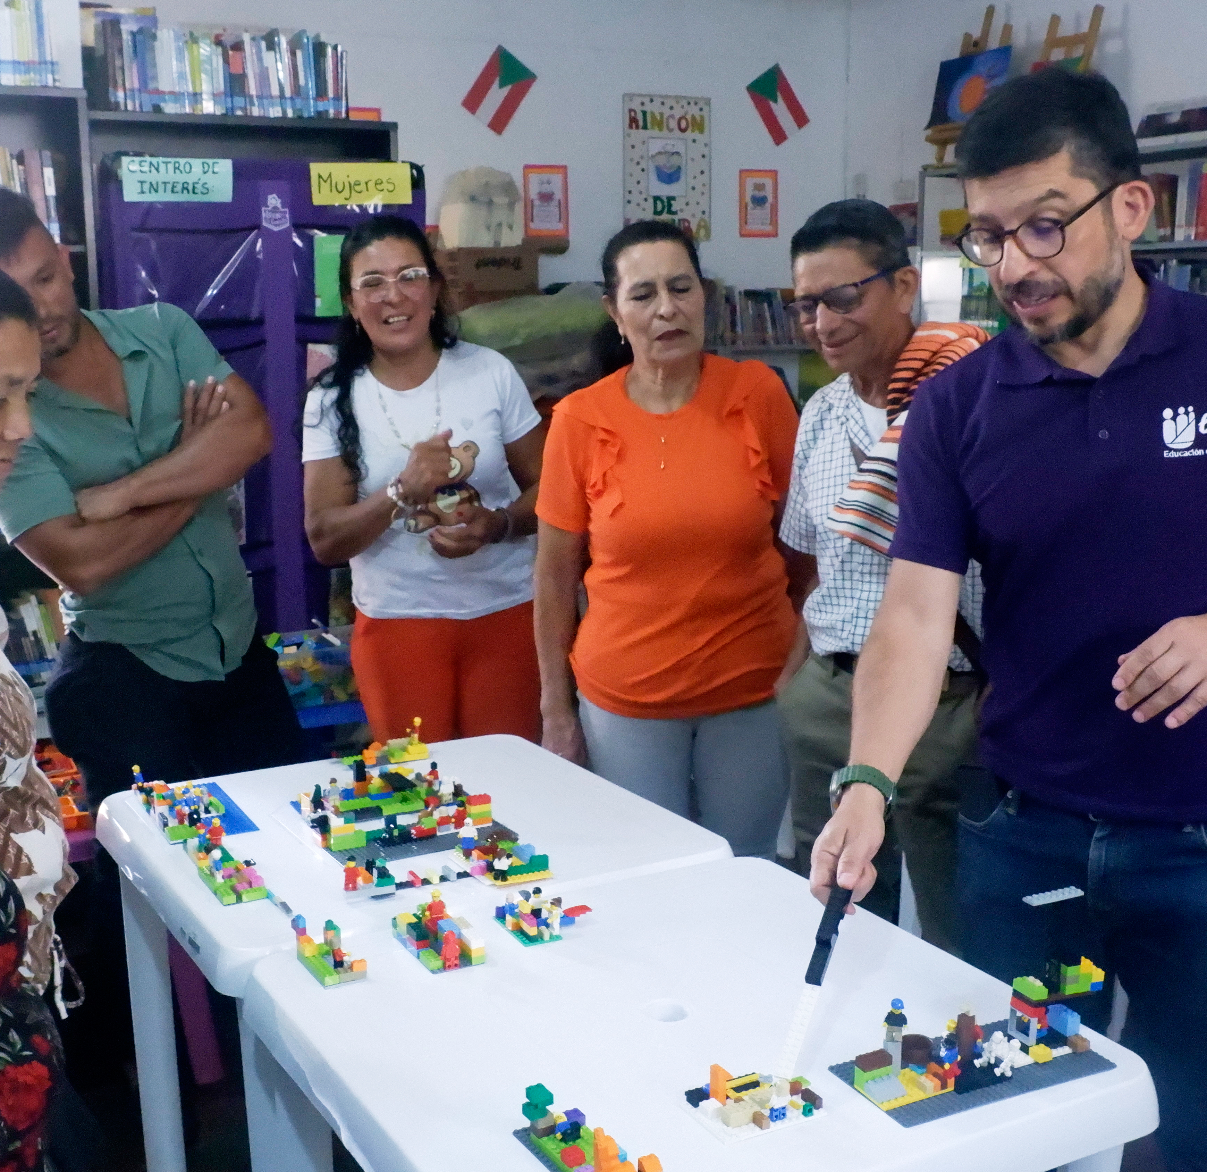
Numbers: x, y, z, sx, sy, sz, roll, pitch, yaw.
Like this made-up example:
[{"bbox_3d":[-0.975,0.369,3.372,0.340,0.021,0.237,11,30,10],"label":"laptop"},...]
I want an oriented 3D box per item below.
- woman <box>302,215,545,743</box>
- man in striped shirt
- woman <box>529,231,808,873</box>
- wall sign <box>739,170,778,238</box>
[{"bbox_3d":[-0.329,0.134,2.815,0.450,1.620,0.340,-2,11,-8],"label":"woman"},{"bbox_3d":[0.476,0.192,2.462,0.460,1.620,0.310,5,12,26],"label":"man in striped shirt"},{"bbox_3d":[0.123,0.172,2.640,0.480,1.600,0.310,0,11,4],"label":"woman"},{"bbox_3d":[0.814,-2.000,7.815,0.250,0.350,0.012,-6,12,-27],"label":"wall sign"}]

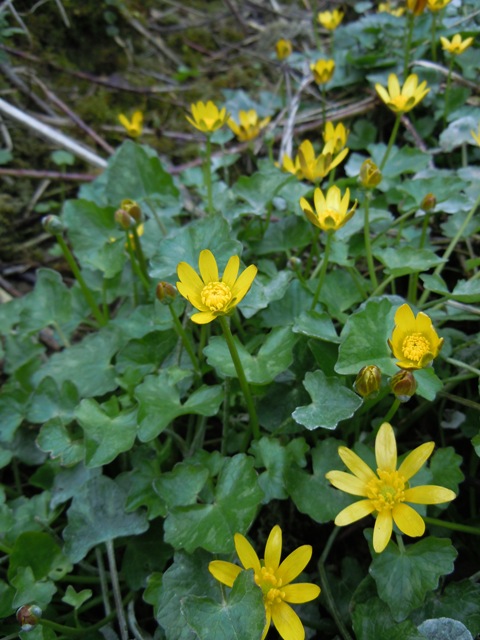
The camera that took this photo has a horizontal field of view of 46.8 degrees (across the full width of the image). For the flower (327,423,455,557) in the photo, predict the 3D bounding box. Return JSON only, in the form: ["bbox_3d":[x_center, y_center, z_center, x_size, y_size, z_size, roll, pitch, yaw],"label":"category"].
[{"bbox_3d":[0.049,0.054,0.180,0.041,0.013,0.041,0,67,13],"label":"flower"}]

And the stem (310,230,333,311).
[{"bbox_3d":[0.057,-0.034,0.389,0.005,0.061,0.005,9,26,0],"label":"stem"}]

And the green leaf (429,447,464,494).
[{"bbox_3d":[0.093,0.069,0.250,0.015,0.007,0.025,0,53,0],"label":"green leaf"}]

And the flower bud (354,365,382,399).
[{"bbox_3d":[0.049,0.024,0.212,0.010,0.013,0.010,0,26,0],"label":"flower bud"}]

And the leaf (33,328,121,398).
[{"bbox_3d":[-0.074,0.020,0.250,0.040,0.010,0.035,-33,72,-24],"label":"leaf"}]

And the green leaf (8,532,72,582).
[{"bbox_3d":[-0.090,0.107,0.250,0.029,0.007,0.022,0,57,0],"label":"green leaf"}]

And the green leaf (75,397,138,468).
[{"bbox_3d":[-0.052,0.044,0.217,0.026,0.009,0.029,12,60,-2],"label":"green leaf"}]

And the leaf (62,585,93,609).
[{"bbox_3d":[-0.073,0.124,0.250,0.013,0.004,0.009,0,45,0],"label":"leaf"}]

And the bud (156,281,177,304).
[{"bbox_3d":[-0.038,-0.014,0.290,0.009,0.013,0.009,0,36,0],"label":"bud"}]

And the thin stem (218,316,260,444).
[{"bbox_3d":[0.001,0.027,0.235,0.003,0.065,0.003,-15,27,0],"label":"thin stem"}]

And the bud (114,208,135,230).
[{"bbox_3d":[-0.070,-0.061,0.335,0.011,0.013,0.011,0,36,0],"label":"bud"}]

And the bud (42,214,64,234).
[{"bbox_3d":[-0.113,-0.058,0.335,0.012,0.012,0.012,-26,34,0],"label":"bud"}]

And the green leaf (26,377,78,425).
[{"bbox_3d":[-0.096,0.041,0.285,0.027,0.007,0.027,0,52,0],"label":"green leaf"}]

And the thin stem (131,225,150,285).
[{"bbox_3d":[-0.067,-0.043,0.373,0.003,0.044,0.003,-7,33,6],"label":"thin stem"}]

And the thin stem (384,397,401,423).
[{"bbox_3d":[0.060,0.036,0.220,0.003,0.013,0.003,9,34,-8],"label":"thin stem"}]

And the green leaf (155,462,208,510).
[{"bbox_3d":[-0.021,0.059,0.198,0.021,0.006,0.019,12,56,5],"label":"green leaf"}]

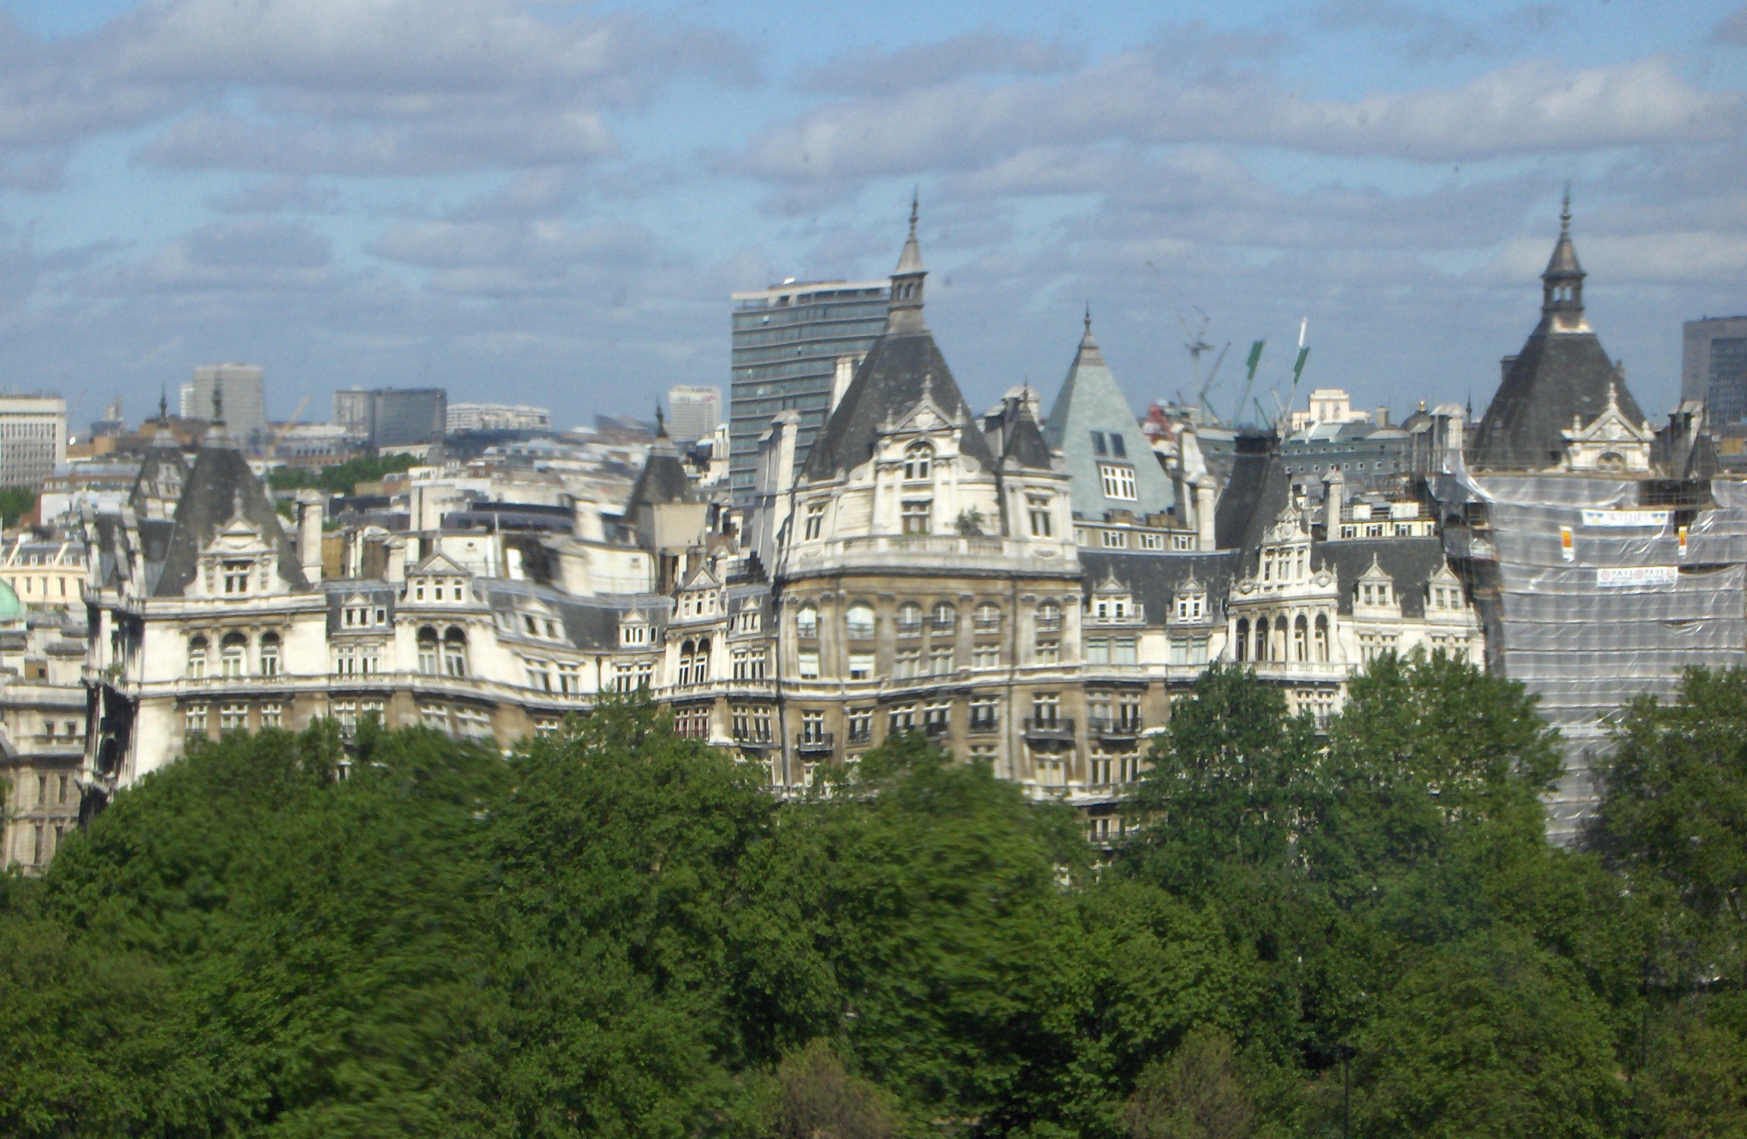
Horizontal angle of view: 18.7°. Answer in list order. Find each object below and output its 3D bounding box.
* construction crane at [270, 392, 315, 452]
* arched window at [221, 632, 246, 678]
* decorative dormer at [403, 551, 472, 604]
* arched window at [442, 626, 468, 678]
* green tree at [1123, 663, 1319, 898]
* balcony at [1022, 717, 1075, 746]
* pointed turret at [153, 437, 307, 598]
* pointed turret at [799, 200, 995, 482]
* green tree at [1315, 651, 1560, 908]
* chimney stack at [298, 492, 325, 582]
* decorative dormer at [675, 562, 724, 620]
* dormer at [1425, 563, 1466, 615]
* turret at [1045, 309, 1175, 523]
[{"bbox_3d":[-164.573,-41.716,1500.000,12.500,16.000,3.000,0,1,0],"label":"construction crane"},{"bbox_3d":[-44.090,5.921,365.000,1.750,3.050,0.400,0,1,-15],"label":"arched window"},{"bbox_3d":[-31.420,0.690,383.000,4.900,3.850,2.500,0,1,-8],"label":"decorative dormer"},{"bbox_3d":[-30.170,5.940,381.500,1.900,3.750,0.500,0,1,-8],"label":"arched window"},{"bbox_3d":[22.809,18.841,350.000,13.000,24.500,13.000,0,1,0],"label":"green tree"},{"bbox_3d":[12.760,11.810,387.000,3.800,2.000,1.200,0,1,-10],"label":"balcony"},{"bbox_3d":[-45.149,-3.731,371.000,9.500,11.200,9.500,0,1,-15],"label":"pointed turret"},{"bbox_3d":[1.607,-16.345,384.000,11.400,20.300,11.400,0,1,-15],"label":"pointed turret"},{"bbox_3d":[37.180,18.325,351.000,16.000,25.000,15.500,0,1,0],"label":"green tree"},{"bbox_3d":[-40.900,-2.230,385.000,1.600,6.700,2.200,0,2,-12],"label":"chimney stack"},{"bbox_3d":[-12.680,1.590,386.000,3.800,4.200,2.500,0,2,-14],"label":"decorative dormer"},{"bbox_3d":[41.978,1.397,389.000,2.650,3.850,1.700,0,1,-15],"label":"dormer"},{"bbox_3d":[16.590,-11.850,409.000,10.500,16.900,10.500,-1,2,-20],"label":"turret"}]

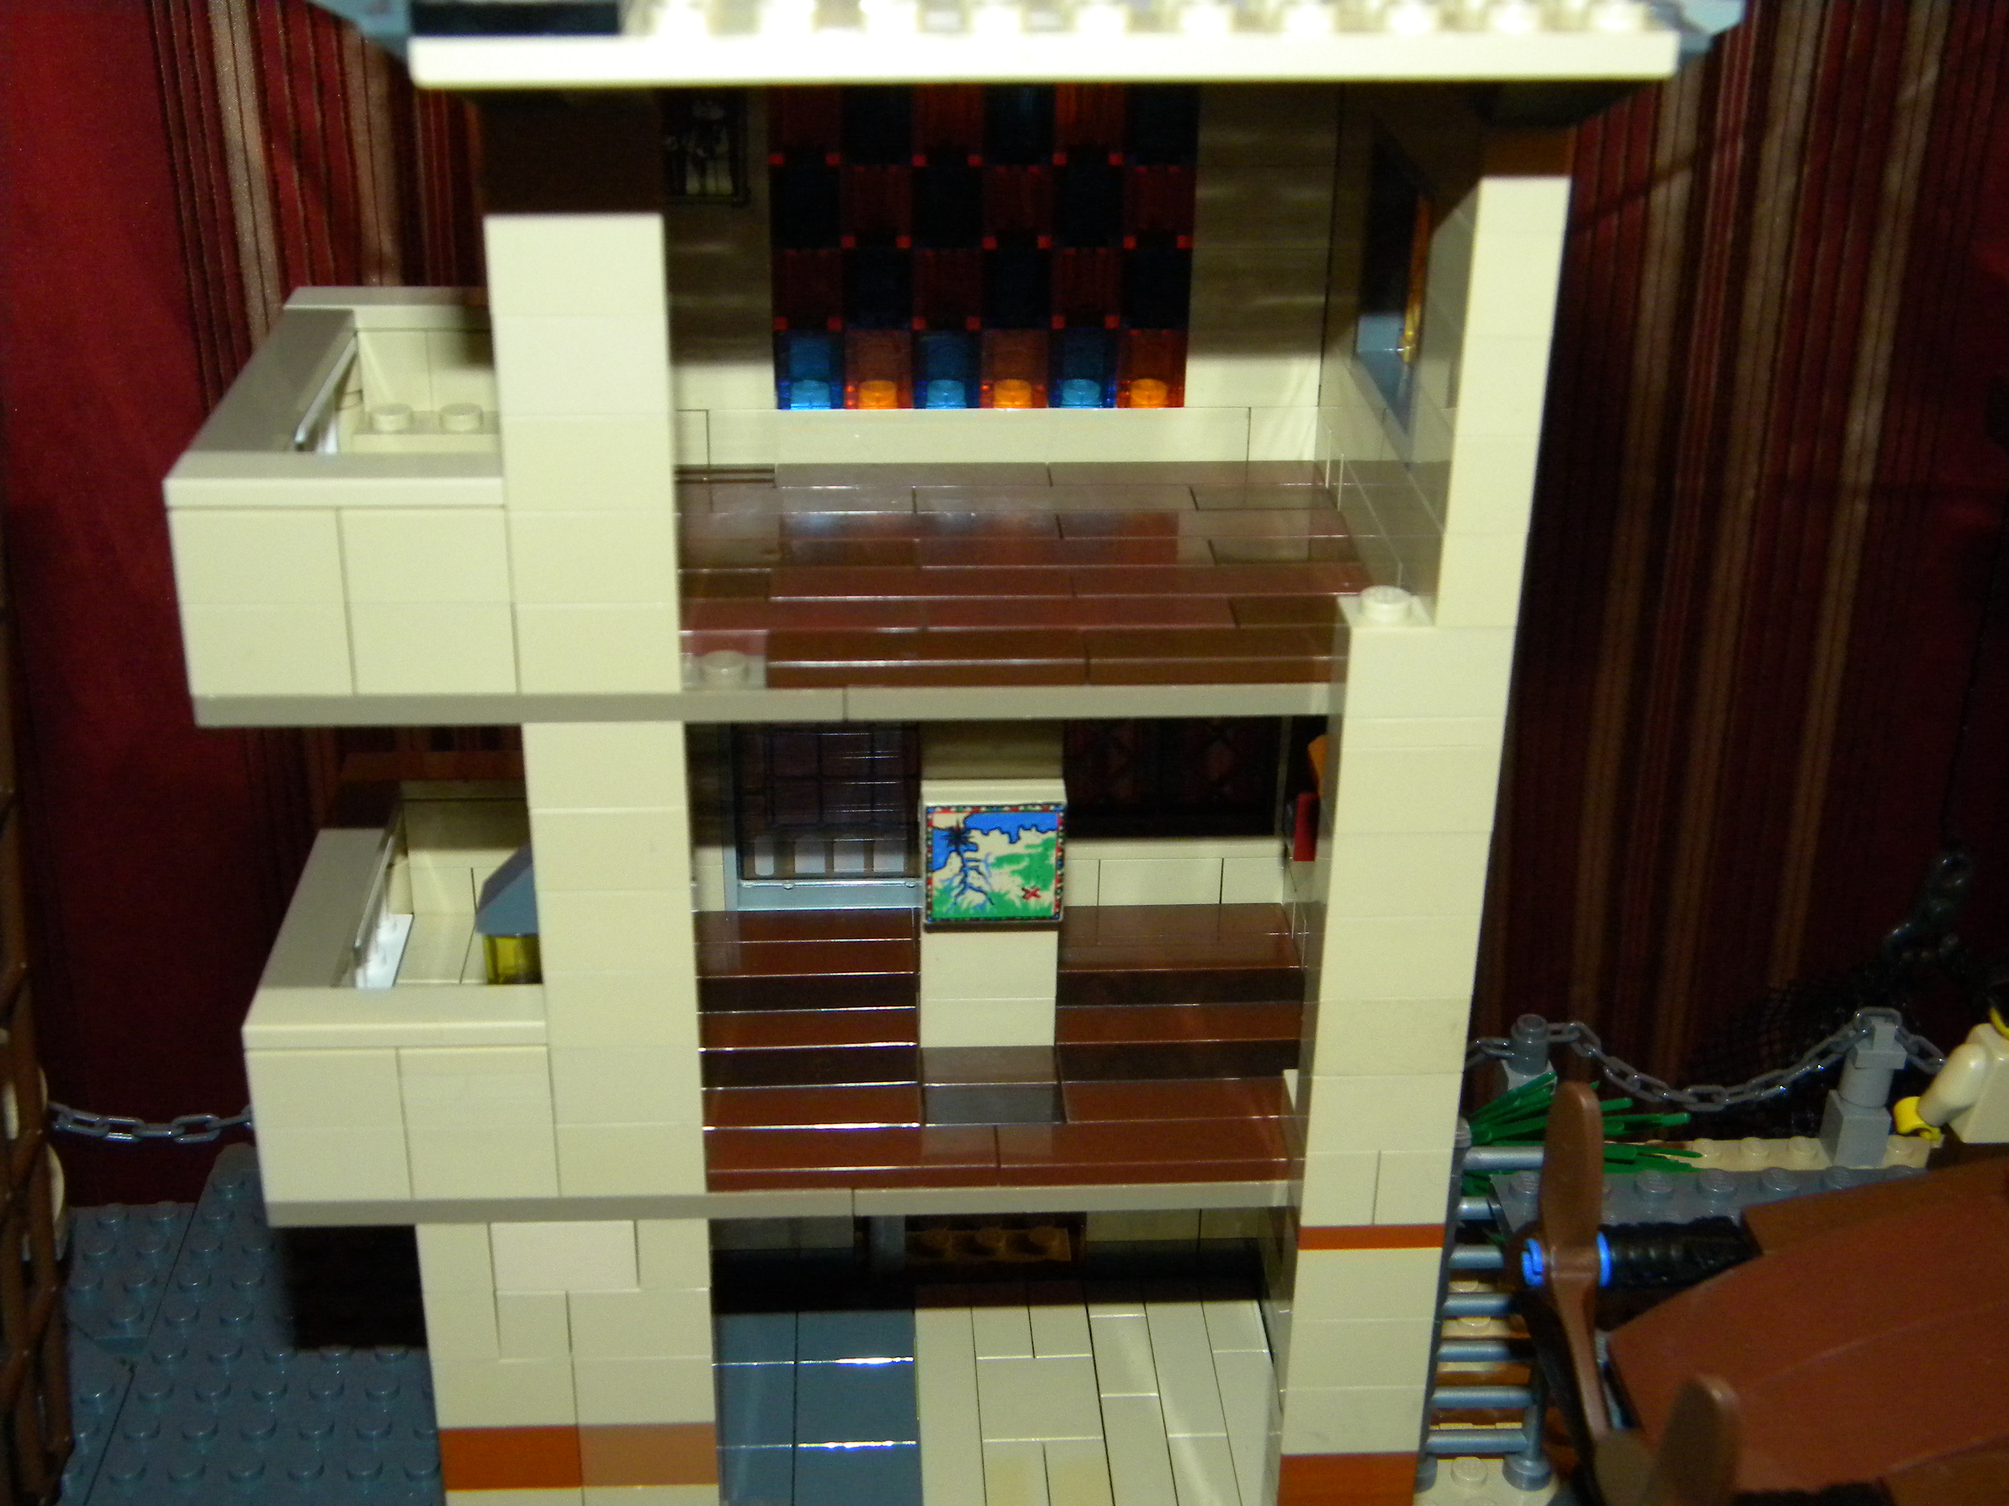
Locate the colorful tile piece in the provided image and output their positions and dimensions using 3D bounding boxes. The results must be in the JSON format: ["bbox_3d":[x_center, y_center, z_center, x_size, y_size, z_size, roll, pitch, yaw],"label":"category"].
[{"bbox_3d":[-0.001,0.012,0.272,0.016,0.016,0.003,-1,26,-4],"label":"colorful tile piece"}]

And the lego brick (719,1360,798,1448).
[{"bbox_3d":[-0.035,0.087,0.312,0.016,0.003,0.016,-1,26,-4],"label":"lego brick"}]

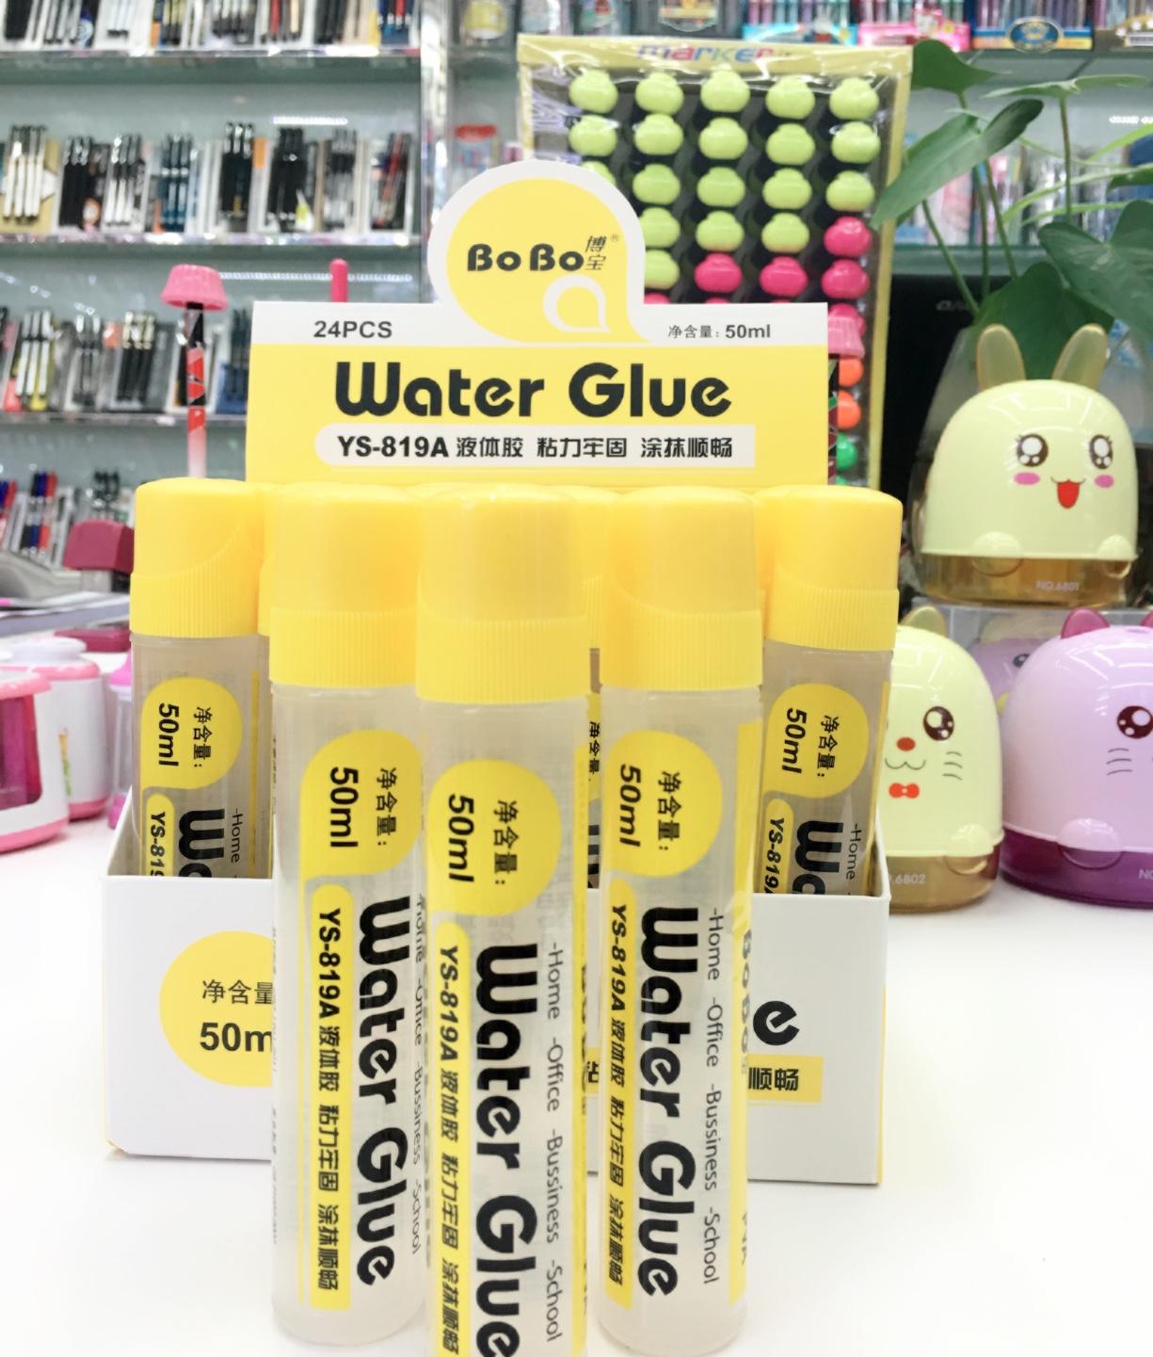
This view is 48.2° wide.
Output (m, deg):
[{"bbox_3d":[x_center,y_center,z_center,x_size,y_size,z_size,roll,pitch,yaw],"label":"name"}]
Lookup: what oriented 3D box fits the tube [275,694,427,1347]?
[{"bbox_3d":[-0.041,0.057,0.233,0.027,0.118,0.027,1,7,0],"label":"tube"}]

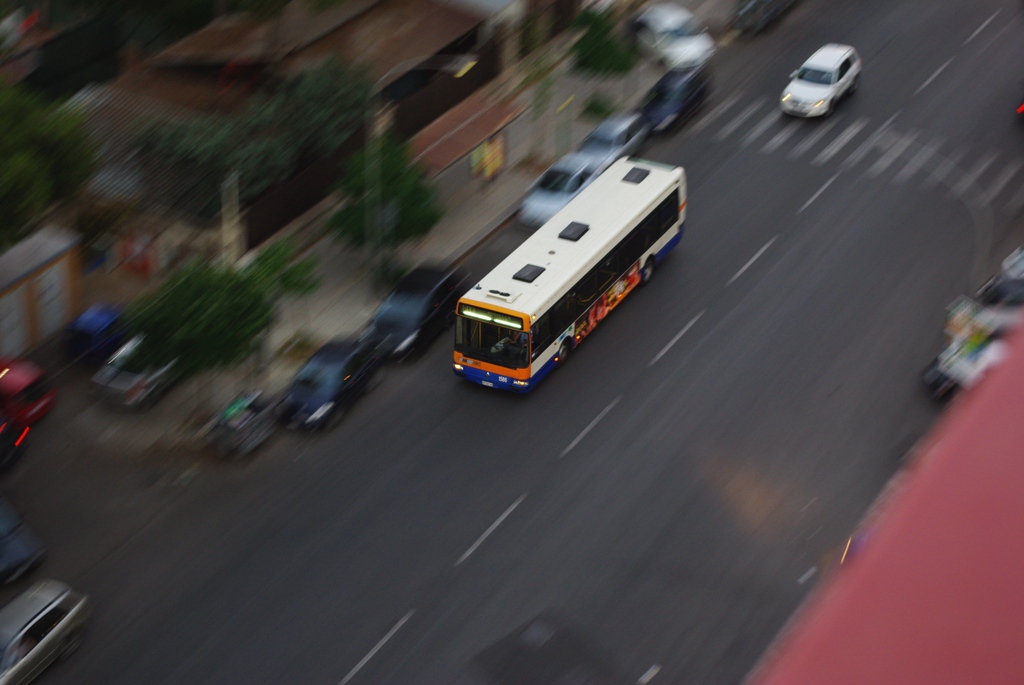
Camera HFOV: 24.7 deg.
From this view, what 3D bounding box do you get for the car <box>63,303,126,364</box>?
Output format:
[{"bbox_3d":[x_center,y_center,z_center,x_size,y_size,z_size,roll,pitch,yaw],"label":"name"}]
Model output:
[{"bbox_3d":[-12.000,-0.517,71.013,1.500,1.440,3.400,16,32,23],"label":"car"}]

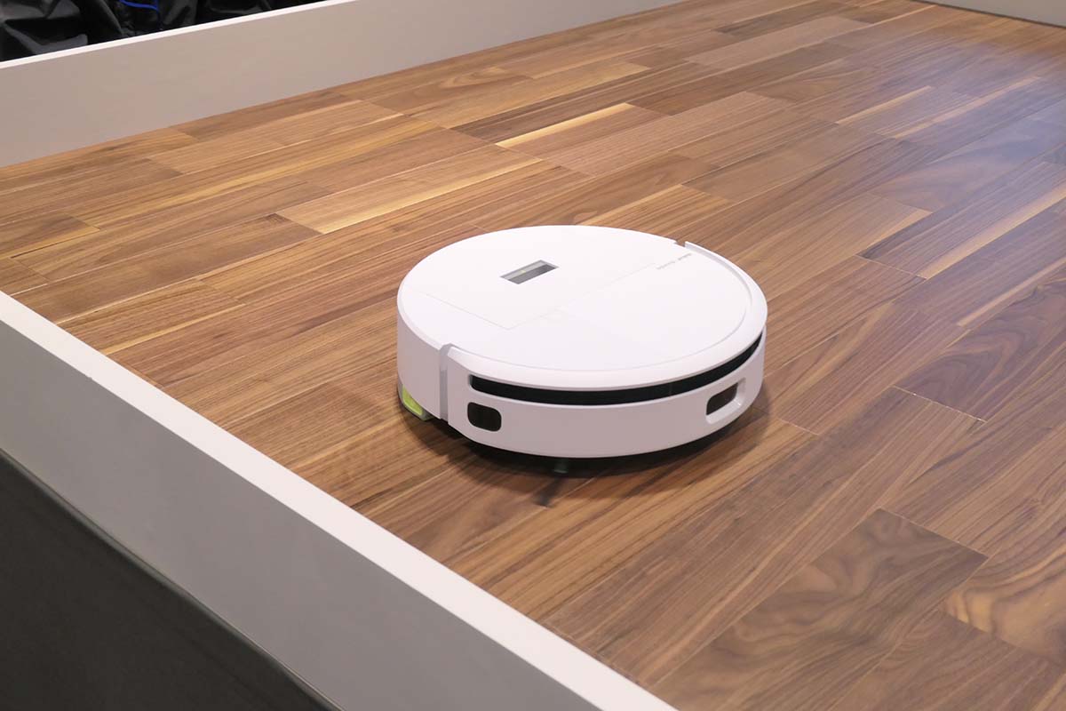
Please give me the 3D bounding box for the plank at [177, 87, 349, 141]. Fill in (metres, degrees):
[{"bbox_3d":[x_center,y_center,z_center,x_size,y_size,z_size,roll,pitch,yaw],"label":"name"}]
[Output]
[{"bbox_3d":[-0.429,-0.385,2.008,0.094,0.012,0.306,25,37,37],"label":"plank"}]

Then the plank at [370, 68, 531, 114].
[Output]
[{"bbox_3d":[-0.134,-0.455,2.147,0.101,0.012,0.318,25,37,37],"label":"plank"}]

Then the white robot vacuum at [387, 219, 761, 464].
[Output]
[{"bbox_3d":[0.044,-0.015,1.228,0.355,0.099,0.355,1,28,-1],"label":"white robot vacuum"}]

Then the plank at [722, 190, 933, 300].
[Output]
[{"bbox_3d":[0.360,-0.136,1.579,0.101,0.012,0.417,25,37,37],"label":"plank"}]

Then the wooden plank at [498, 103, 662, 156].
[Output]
[{"bbox_3d":[0.085,-0.351,1.965,0.101,0.012,0.311,25,37,37],"label":"wooden plank"}]

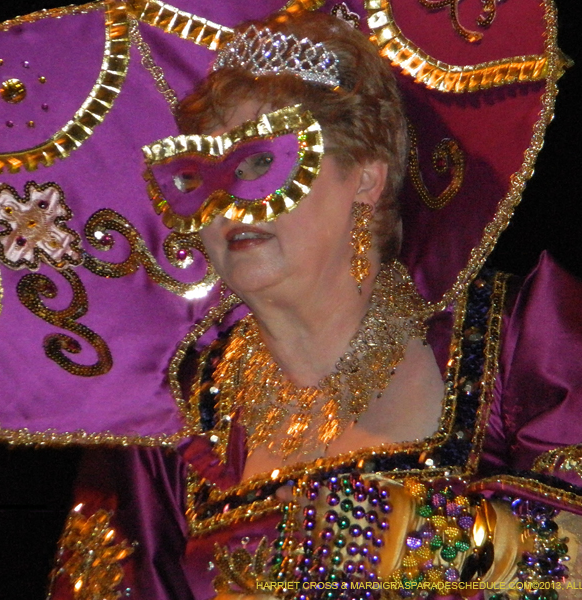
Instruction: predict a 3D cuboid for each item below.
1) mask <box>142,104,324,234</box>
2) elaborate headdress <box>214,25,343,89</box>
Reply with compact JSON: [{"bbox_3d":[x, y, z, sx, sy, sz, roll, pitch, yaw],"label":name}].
[{"bbox_3d":[-0.058,-0.108,4.497,0.203,0.096,0.035,-11,-12,37],"label":"mask"},{"bbox_3d":[-0.022,-0.218,4.505,0.126,0.047,0.062,3,-5,32],"label":"elaborate headdress"}]

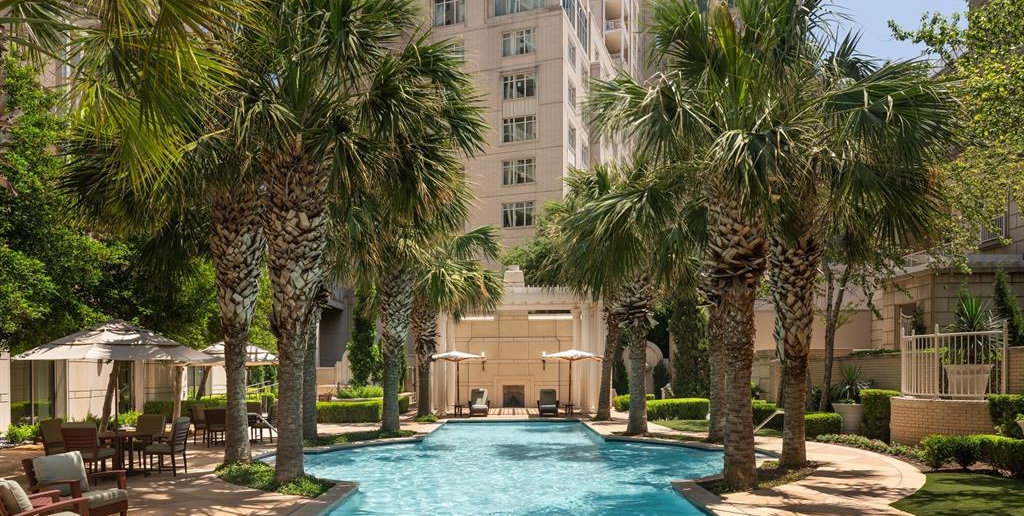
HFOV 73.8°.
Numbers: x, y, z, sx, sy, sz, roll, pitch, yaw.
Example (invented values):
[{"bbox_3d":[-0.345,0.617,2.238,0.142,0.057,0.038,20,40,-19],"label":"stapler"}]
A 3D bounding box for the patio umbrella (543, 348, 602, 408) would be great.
[{"bbox_3d":[2.287,4.688,25.800,2.250,2.480,2.250,0,-6,0],"label":"patio umbrella"}]

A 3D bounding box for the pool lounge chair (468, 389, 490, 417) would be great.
[{"bbox_3d":[-1.195,5.352,25.100,0.760,0.970,1.400,0,-5,-3],"label":"pool lounge chair"}]

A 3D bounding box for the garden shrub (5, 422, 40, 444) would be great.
[{"bbox_3d":[-11.549,4.105,16.100,0.820,0.510,0.720,0,-5,0],"label":"garden shrub"}]

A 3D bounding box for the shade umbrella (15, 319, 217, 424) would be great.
[{"bbox_3d":[-6.491,2.290,11.200,2.950,2.580,2.950,0,-6,0],"label":"shade umbrella"}]

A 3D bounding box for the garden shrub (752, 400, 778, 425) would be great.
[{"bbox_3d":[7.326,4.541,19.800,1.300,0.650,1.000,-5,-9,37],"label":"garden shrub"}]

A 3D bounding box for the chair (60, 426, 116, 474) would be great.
[{"bbox_3d":[-6.300,2.915,10.200,0.550,0.910,0.610,0,-5,6],"label":"chair"}]

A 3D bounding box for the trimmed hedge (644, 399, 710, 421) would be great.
[{"bbox_3d":[5.439,5.056,22.700,2.250,0.600,1.200,0,-7,0],"label":"trimmed hedge"}]

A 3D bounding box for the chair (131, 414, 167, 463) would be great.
[{"bbox_3d":[-6.286,3.147,11.800,0.580,0.940,0.640,-1,-6,11],"label":"chair"}]

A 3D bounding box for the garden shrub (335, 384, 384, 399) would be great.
[{"bbox_3d":[-5.690,5.047,25.800,2.000,0.650,1.300,0,-6,0],"label":"garden shrub"}]

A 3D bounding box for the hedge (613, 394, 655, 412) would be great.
[{"bbox_3d":[4.916,5.843,27.500,1.650,0.620,1.200,0,-7,0],"label":"hedge"}]

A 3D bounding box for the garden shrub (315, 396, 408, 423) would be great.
[{"bbox_3d":[-5.404,5.532,25.000,2.600,0.720,4.200,0,-6,0],"label":"garden shrub"}]

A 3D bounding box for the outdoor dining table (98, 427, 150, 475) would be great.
[{"bbox_3d":[-6.183,3.080,10.750,1.100,0.670,1.100,0,-7,0],"label":"outdoor dining table"}]

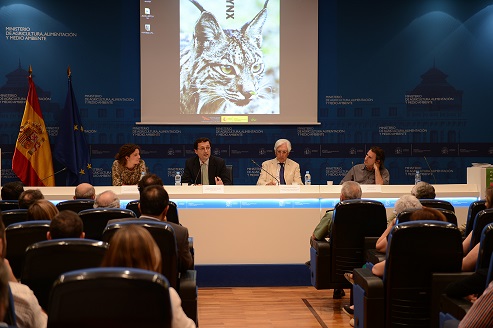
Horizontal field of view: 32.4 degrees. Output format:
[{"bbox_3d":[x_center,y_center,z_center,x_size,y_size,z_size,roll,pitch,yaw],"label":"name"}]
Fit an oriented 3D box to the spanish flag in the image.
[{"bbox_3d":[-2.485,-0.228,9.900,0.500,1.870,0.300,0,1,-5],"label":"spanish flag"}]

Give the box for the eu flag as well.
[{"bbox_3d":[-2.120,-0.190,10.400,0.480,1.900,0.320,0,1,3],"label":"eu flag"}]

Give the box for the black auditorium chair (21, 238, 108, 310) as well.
[{"bbox_3d":[-0.970,0.881,4.849,0.620,0.965,0.660,0,1,-3],"label":"black auditorium chair"}]

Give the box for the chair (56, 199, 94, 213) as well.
[{"bbox_3d":[-1.547,0.819,8.249,0.620,0.965,0.660,0,1,-3],"label":"chair"}]

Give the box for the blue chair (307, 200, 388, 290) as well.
[{"bbox_3d":[0.985,0.819,8.249,0.660,0.965,0.660,0,1,-4],"label":"blue chair"}]

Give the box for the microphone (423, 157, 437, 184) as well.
[{"bbox_3d":[1.870,0.097,8.600,0.180,0.330,0.090,1,1,37],"label":"microphone"}]

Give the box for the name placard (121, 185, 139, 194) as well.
[{"bbox_3d":[-1.114,0.244,8.200,0.205,0.085,0.060,0,1,-3],"label":"name placard"}]

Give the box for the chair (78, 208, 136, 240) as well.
[{"bbox_3d":[-1.118,0.840,7.080,0.620,0.965,0.660,0,1,-3],"label":"chair"}]

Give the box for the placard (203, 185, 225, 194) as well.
[{"bbox_3d":[-0.339,0.265,8.800,0.220,0.085,0.050,0,1,3],"label":"placard"}]

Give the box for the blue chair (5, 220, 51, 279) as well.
[{"bbox_3d":[-1.285,0.785,5.330,0.530,0.900,0.630,0,1,-3],"label":"blue chair"}]

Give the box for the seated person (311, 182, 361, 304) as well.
[{"bbox_3d":[0.935,0.733,8.350,0.580,1.160,0.780,0,1,-4],"label":"seated person"}]

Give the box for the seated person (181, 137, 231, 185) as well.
[{"bbox_3d":[-0.420,0.351,8.700,0.530,1.280,0.750,0,1,-5],"label":"seated person"}]

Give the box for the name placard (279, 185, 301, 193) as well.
[{"bbox_3d":[0.454,0.259,8.850,0.215,0.085,0.050,0,1,3],"label":"name placard"}]

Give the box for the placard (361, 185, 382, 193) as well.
[{"bbox_3d":[1.220,0.244,8.280,0.205,0.085,0.060,0,1,-3],"label":"placard"}]

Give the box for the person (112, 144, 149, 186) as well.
[{"bbox_3d":[-1.193,0.372,8.650,0.470,1.180,0.720,0,1,-12],"label":"person"}]

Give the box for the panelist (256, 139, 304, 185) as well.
[{"bbox_3d":[0.388,0.358,9.400,0.520,1.280,0.720,0,1,1],"label":"panelist"}]

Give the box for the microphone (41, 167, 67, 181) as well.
[{"bbox_3d":[-1.948,0.139,8.500,0.300,0.220,0.080,0,1,-18],"label":"microphone"}]

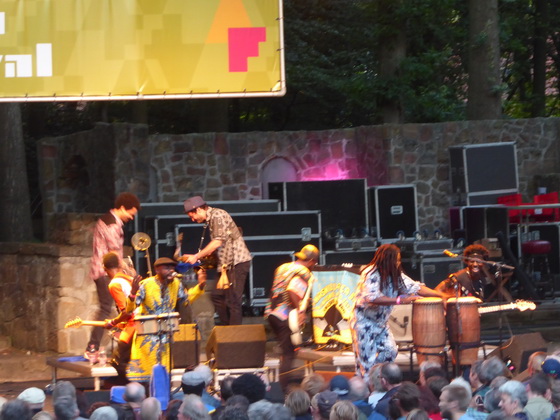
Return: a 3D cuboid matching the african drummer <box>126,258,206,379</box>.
[{"bbox_3d":[-1.248,1.334,37.400,0.780,1.650,0.500,-4,4,-14],"label":"african drummer"}]

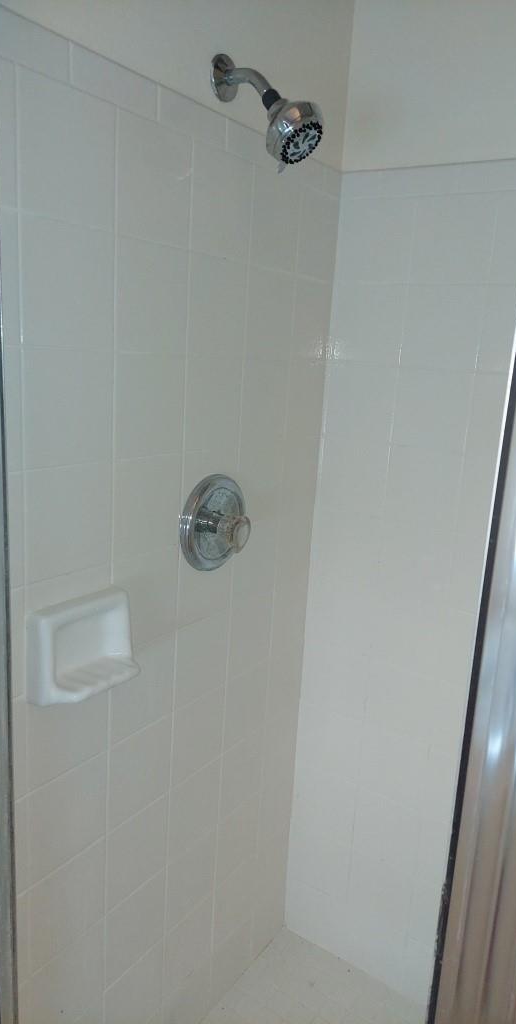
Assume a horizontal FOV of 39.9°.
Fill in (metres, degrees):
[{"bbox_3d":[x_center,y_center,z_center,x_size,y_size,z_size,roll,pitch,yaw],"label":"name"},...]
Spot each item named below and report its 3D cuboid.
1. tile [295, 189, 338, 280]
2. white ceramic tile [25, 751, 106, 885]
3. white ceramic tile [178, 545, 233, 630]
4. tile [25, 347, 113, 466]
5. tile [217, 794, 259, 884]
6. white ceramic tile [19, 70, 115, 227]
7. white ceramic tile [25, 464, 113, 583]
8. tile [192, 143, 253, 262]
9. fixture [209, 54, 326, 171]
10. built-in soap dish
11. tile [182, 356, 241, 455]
[{"bbox_3d":[0.112,-0.527,1.362,0.009,0.152,0.135,12,15,33],"label":"tile"},{"bbox_3d":[-0.287,0.459,1.079,0.009,0.152,0.152,12,15,33],"label":"white ceramic tile"},{"bbox_3d":[-0.094,0.115,1.259,0.009,0.152,0.152,12,15,33],"label":"white ceramic tile"},{"bbox_3d":[-0.251,-0.138,0.943,0.009,0.152,0.152,12,15,33],"label":"tile"},{"bbox_3d":[-0.043,0.689,1.511,0.009,0.151,0.151,12,15,33],"label":"tile"},{"bbox_3d":[-0.232,-0.436,0.872,0.009,0.152,0.152,12,15,33],"label":"white ceramic tile"},{"bbox_3d":[-0.259,0.012,0.971,0.009,0.151,0.151,12,15,33],"label":"white ceramic tile"},{"bbox_3d":[-0.057,-0.480,1.118,0.009,0.151,0.151,12,15,33],"label":"tile"},{"bbox_3d":[0.018,-0.588,1.034,0.177,0.166,0.080,12,15,33],"label":"fixture"},{"bbox_3d":[-0.236,0.190,0.995,0.069,0.127,0.160,12,15,33],"label":"built-in soap dish"},{"bbox_3d":[-0.076,-0.183,1.189,0.009,0.152,0.152,12,15,33],"label":"tile"}]

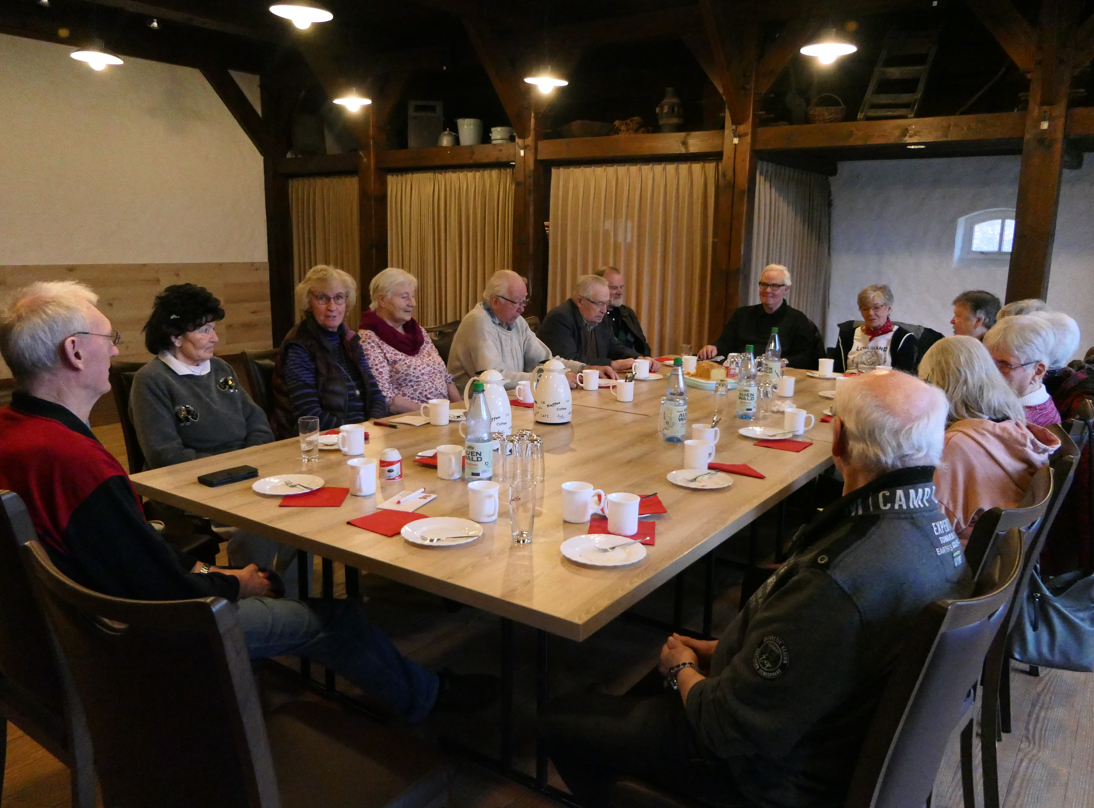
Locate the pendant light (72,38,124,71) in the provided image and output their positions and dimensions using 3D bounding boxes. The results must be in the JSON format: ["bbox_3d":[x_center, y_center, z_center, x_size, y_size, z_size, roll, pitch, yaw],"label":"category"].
[{"bbox_3d":[-2.599,-2.016,4.679,0.275,0.165,0.275,9,14,35],"label":"pendant light"}]

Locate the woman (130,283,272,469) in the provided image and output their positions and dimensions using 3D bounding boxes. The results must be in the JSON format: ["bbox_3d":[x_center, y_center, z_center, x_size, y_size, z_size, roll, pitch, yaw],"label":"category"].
[{"bbox_3d":[-1.090,0.232,2.864,0.760,1.270,0.490,9,15,38],"label":"woman"}]

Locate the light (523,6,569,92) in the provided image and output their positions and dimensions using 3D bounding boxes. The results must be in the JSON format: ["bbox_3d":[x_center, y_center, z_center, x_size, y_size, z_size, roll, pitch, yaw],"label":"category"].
[{"bbox_3d":[-0.006,-2.182,4.969,0.275,0.524,0.275,0,12,0],"label":"light"}]

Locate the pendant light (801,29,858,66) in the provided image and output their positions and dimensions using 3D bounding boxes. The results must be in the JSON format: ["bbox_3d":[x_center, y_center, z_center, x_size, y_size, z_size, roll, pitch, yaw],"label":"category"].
[{"bbox_3d":[1.477,-1.871,4.233,0.295,0.185,0.295,6,13,28],"label":"pendant light"}]

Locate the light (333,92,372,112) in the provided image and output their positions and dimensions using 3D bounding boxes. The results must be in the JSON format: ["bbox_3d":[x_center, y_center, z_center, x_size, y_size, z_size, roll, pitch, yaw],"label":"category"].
[{"bbox_3d":[-1.406,-2.193,5.862,0.275,0.165,0.275,1,11,0],"label":"light"}]

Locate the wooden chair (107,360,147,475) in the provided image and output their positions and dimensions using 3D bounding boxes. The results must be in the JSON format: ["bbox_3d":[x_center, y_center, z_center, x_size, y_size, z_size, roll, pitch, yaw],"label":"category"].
[{"bbox_3d":[-1.214,0.349,3.015,0.620,1.000,0.460,8,14,35],"label":"wooden chair"}]

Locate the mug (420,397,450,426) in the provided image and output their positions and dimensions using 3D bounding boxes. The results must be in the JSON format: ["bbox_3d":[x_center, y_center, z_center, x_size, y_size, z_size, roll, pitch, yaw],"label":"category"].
[{"bbox_3d":[-0.423,0.032,3.075,0.110,0.088,0.079,-2,12,-11],"label":"mug"}]

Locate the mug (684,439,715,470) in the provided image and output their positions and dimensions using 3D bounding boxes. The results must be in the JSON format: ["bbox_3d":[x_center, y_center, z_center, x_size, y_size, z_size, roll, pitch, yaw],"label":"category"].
[{"bbox_3d":[0.480,0.162,2.513,0.111,0.086,0.081,-4,12,-21],"label":"mug"}]

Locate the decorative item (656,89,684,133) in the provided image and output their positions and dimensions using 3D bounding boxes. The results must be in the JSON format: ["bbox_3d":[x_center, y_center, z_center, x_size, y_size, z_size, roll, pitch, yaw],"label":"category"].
[{"bbox_3d":[0.929,-2.215,6.119,0.205,0.355,0.205,6,13,28],"label":"decorative item"}]

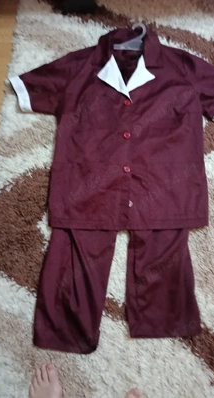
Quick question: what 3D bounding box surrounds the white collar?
[{"bbox_3d":[0.067,-0.426,1.085,0.200,0.035,0.185,0,75,0],"label":"white collar"}]

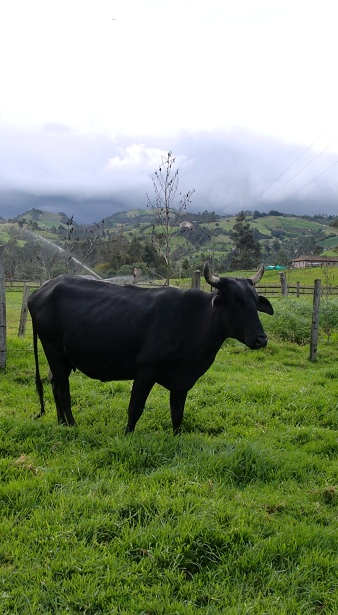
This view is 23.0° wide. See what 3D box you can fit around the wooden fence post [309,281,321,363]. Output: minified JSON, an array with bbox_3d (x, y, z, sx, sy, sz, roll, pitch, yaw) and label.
[{"bbox_3d":[2.329,0.215,13.200,0.110,1.321,0.110,3,3,0],"label":"wooden fence post"}]

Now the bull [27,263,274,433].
[{"bbox_3d":[-0.240,0.378,7.427,2.200,1.540,0.680,2,3,29],"label":"bull"}]

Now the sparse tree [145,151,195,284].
[{"bbox_3d":[0.022,-3.495,36.000,2.100,6.643,2.000,0,3,0],"label":"sparse tree"}]

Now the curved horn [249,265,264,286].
[{"bbox_3d":[0.740,-0.268,7.050,0.120,0.190,0.090,-3,4,-45],"label":"curved horn"}]

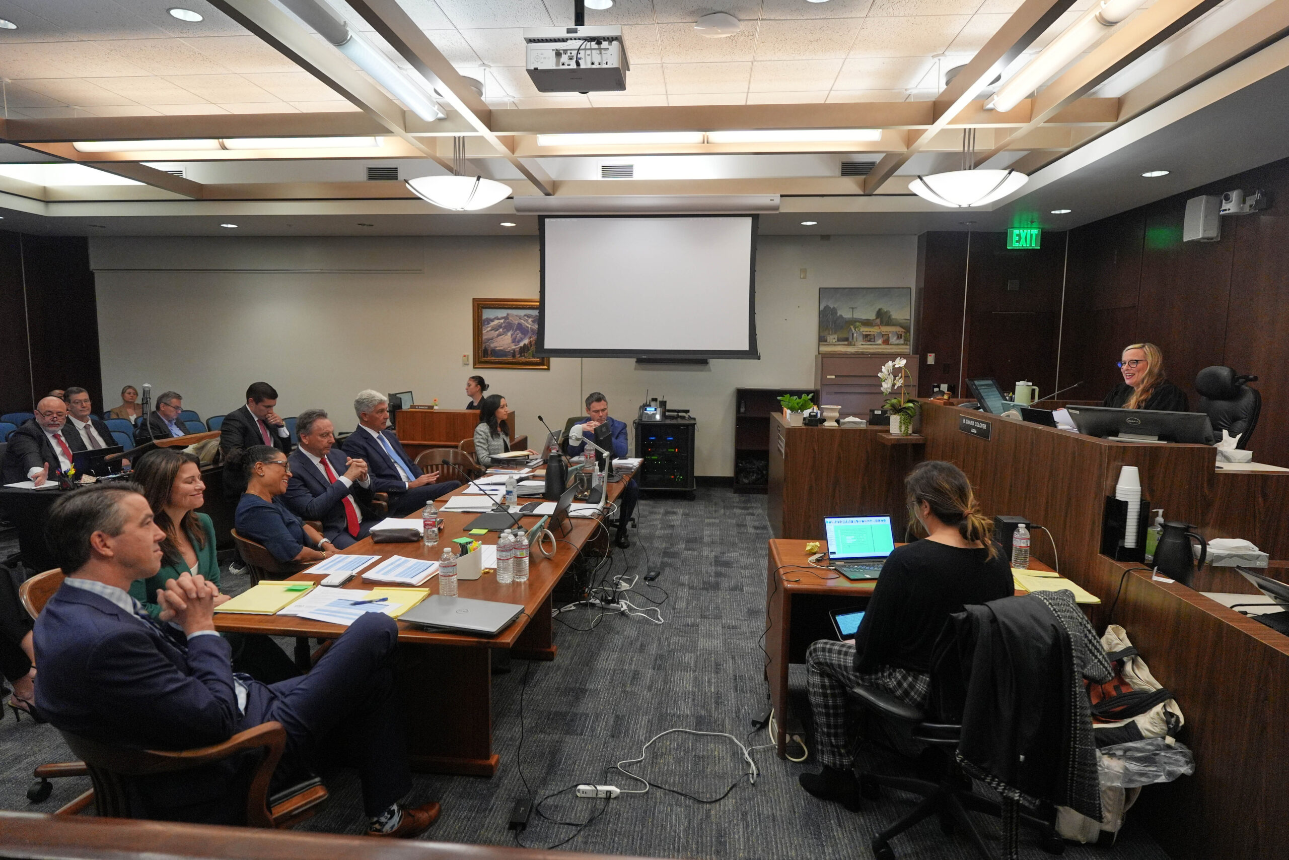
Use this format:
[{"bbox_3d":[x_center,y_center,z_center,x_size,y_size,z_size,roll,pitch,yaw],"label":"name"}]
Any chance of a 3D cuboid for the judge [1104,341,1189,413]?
[{"bbox_3d":[2.581,0.135,3.878,0.780,1.240,0.540,-1,6,-13],"label":"judge"}]

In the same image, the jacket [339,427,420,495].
[{"bbox_3d":[-1.661,0.312,4.502,0.460,0.620,0.500,3,7,21],"label":"jacket"}]

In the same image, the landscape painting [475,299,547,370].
[{"bbox_3d":[-1.690,-1.197,8.983,1.000,0.885,0.060,1,6,5],"label":"landscape painting"}]

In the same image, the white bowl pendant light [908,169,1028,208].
[{"bbox_3d":[2.272,-1.661,5.072,0.770,0.180,0.770,1,6,5],"label":"white bowl pendant light"}]

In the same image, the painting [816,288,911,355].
[{"bbox_3d":[2.579,-1.271,8.426,1.110,0.760,0.050,1,6,5],"label":"painting"}]

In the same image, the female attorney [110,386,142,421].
[{"bbox_3d":[-6.123,0.079,8.755,0.750,1.220,0.500,3,6,22],"label":"female attorney"}]

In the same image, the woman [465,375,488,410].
[{"bbox_3d":[-2.016,0.038,8.046,0.750,1.280,0.500,1,6,2],"label":"woman"}]

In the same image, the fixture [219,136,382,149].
[{"bbox_3d":[-2.601,-2.154,5.372,1.250,0.130,0.150,1,6,5],"label":"fixture"}]

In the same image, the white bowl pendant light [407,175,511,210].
[{"bbox_3d":[-1.401,-1.754,5.440,0.770,0.165,0.770,1,6,5],"label":"white bowl pendant light"}]

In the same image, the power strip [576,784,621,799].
[{"bbox_3d":[-0.179,1.383,2.763,0.172,0.037,0.036,1,6,5],"label":"power strip"}]

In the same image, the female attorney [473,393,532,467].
[{"bbox_3d":[-1.186,0.338,6.290,0.750,1.300,0.520,1,6,3],"label":"female attorney"}]

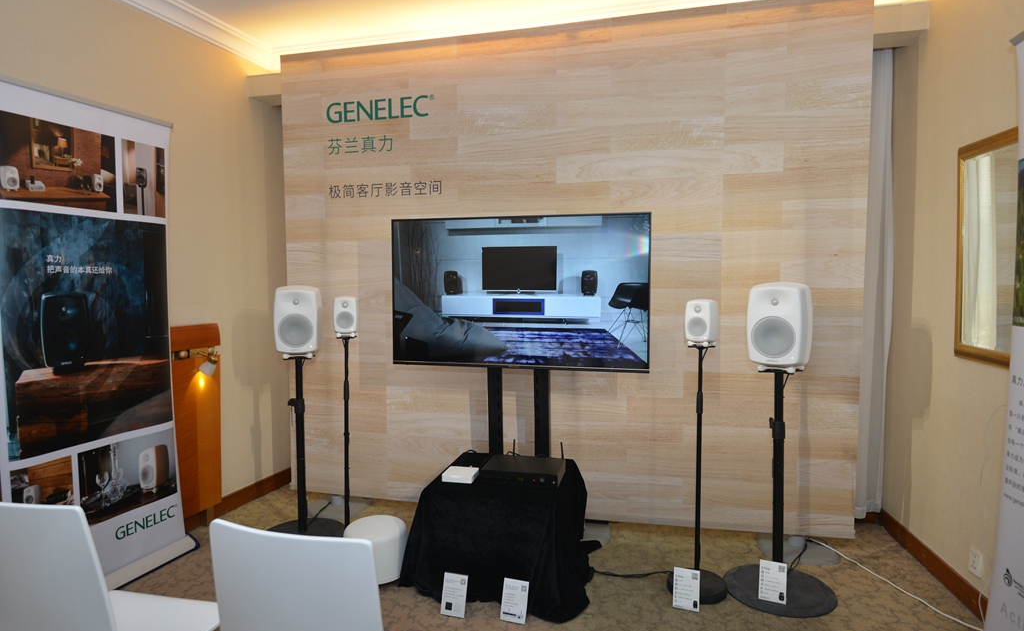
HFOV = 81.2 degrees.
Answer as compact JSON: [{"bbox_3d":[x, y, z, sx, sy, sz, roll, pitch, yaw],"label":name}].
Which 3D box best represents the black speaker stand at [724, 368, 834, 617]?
[{"bbox_3d":[1.160,0.709,2.573,0.452,0.970,0.452,2,4,36],"label":"black speaker stand"}]

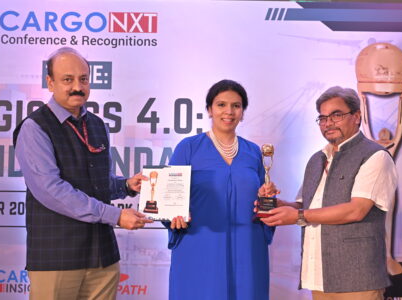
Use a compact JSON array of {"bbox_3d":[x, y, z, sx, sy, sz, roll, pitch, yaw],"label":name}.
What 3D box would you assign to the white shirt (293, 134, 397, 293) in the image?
[{"bbox_3d":[0.620,0.253,2.480,0.350,0.645,0.470,0,1,-33],"label":"white shirt"}]

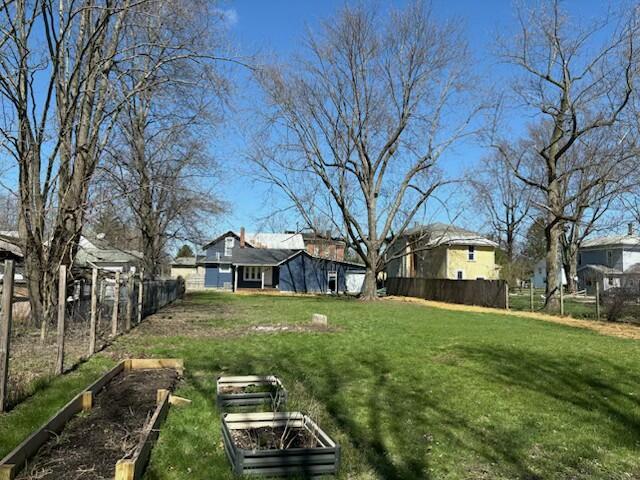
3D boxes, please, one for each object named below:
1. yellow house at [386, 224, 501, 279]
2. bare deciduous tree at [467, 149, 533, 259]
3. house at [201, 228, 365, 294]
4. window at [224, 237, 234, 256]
[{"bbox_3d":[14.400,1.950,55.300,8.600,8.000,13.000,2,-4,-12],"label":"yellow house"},{"bbox_3d":[23.200,-2.950,62.000,8.000,17.500,8.000,2,-4,-12],"label":"bare deciduous tree"},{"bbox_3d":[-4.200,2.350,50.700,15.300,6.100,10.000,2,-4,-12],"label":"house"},{"bbox_3d":[-8.750,0.630,46.500,0.950,1.850,0.150,2,-4,-12],"label":"window"}]

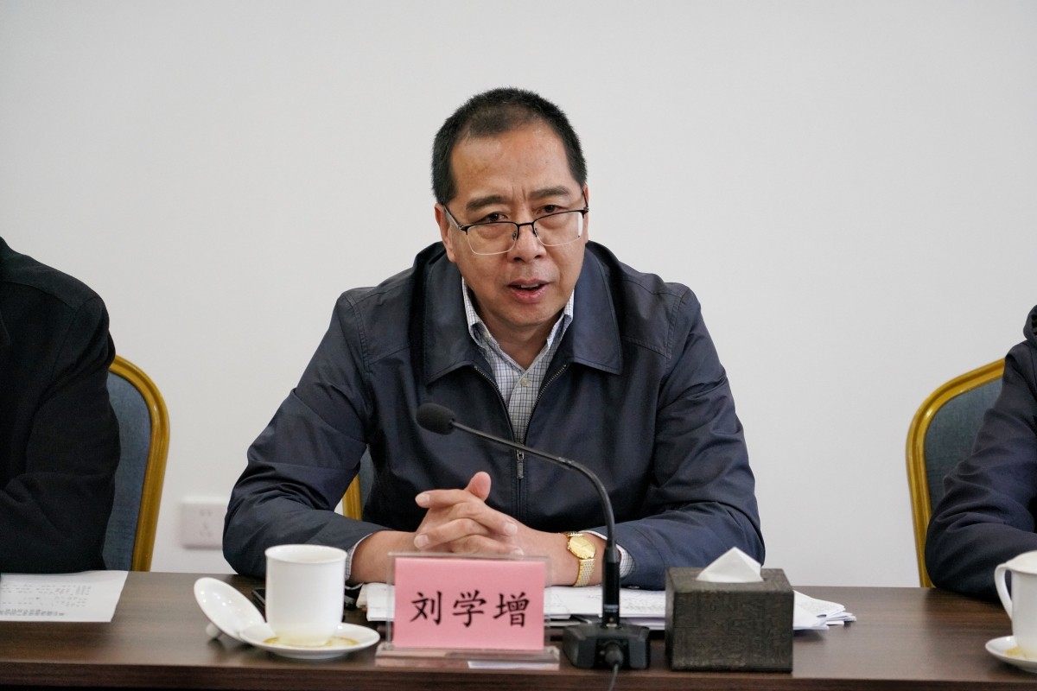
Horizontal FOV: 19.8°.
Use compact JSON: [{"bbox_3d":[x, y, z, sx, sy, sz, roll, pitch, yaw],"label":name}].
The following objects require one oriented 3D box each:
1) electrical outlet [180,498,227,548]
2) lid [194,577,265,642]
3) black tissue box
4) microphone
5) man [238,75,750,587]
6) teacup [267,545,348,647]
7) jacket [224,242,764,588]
[{"bbox_3d":[-0.535,0.305,5.074,0.086,0.086,0.014,1,7,0],"label":"electrical outlet"},{"bbox_3d":[-0.303,0.282,3.027,0.090,0.035,0.090,43,24,0],"label":"lid"},{"bbox_3d":[0.212,0.277,2.997,0.120,0.082,0.118,1,7,-1],"label":"black tissue box"},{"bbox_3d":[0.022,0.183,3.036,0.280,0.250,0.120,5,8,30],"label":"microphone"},{"bbox_3d":[-0.034,0.343,3.497,0.620,1.300,0.660,1,7,0],"label":"man"},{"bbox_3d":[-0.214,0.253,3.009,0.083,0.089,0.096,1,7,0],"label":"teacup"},{"bbox_3d":[-0.030,0.190,3.468,0.620,0.620,0.500,1,7,0],"label":"jacket"}]

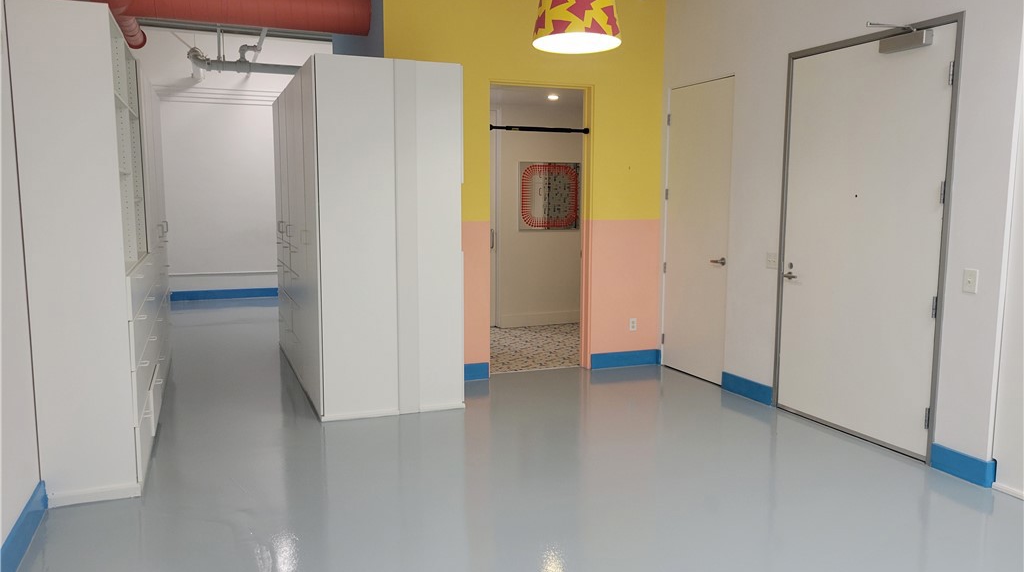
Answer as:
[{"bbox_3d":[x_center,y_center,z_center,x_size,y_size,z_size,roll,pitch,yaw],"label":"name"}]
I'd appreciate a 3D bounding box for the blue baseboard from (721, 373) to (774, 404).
[{"bbox_3d":[1.753,0.759,5.737,0.020,0.135,0.550,-2,7,-21],"label":"blue baseboard"}]

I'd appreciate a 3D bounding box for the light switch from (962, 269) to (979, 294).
[{"bbox_3d":[2.377,-0.022,3.995,0.012,0.125,0.081,-2,7,-21],"label":"light switch"}]

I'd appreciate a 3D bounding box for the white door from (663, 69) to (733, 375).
[{"bbox_3d":[1.509,-0.437,6.274,0.050,2.373,0.880,-2,7,-21],"label":"white door"}]

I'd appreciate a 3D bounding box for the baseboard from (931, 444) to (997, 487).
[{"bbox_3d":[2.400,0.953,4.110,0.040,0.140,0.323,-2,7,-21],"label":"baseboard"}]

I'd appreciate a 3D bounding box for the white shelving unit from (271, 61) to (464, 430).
[{"bbox_3d":[-1.365,-0.475,6.592,1.000,2.365,3.143,-2,7,-21],"label":"white shelving unit"}]

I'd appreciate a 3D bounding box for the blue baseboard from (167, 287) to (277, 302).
[{"bbox_3d":[-4.075,0.125,10.931,1.435,0.128,0.020,-2,7,-21],"label":"blue baseboard"}]

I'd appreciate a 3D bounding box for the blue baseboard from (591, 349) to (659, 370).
[{"bbox_3d":[0.997,0.643,6.704,0.664,0.132,0.020,-2,7,-21],"label":"blue baseboard"}]

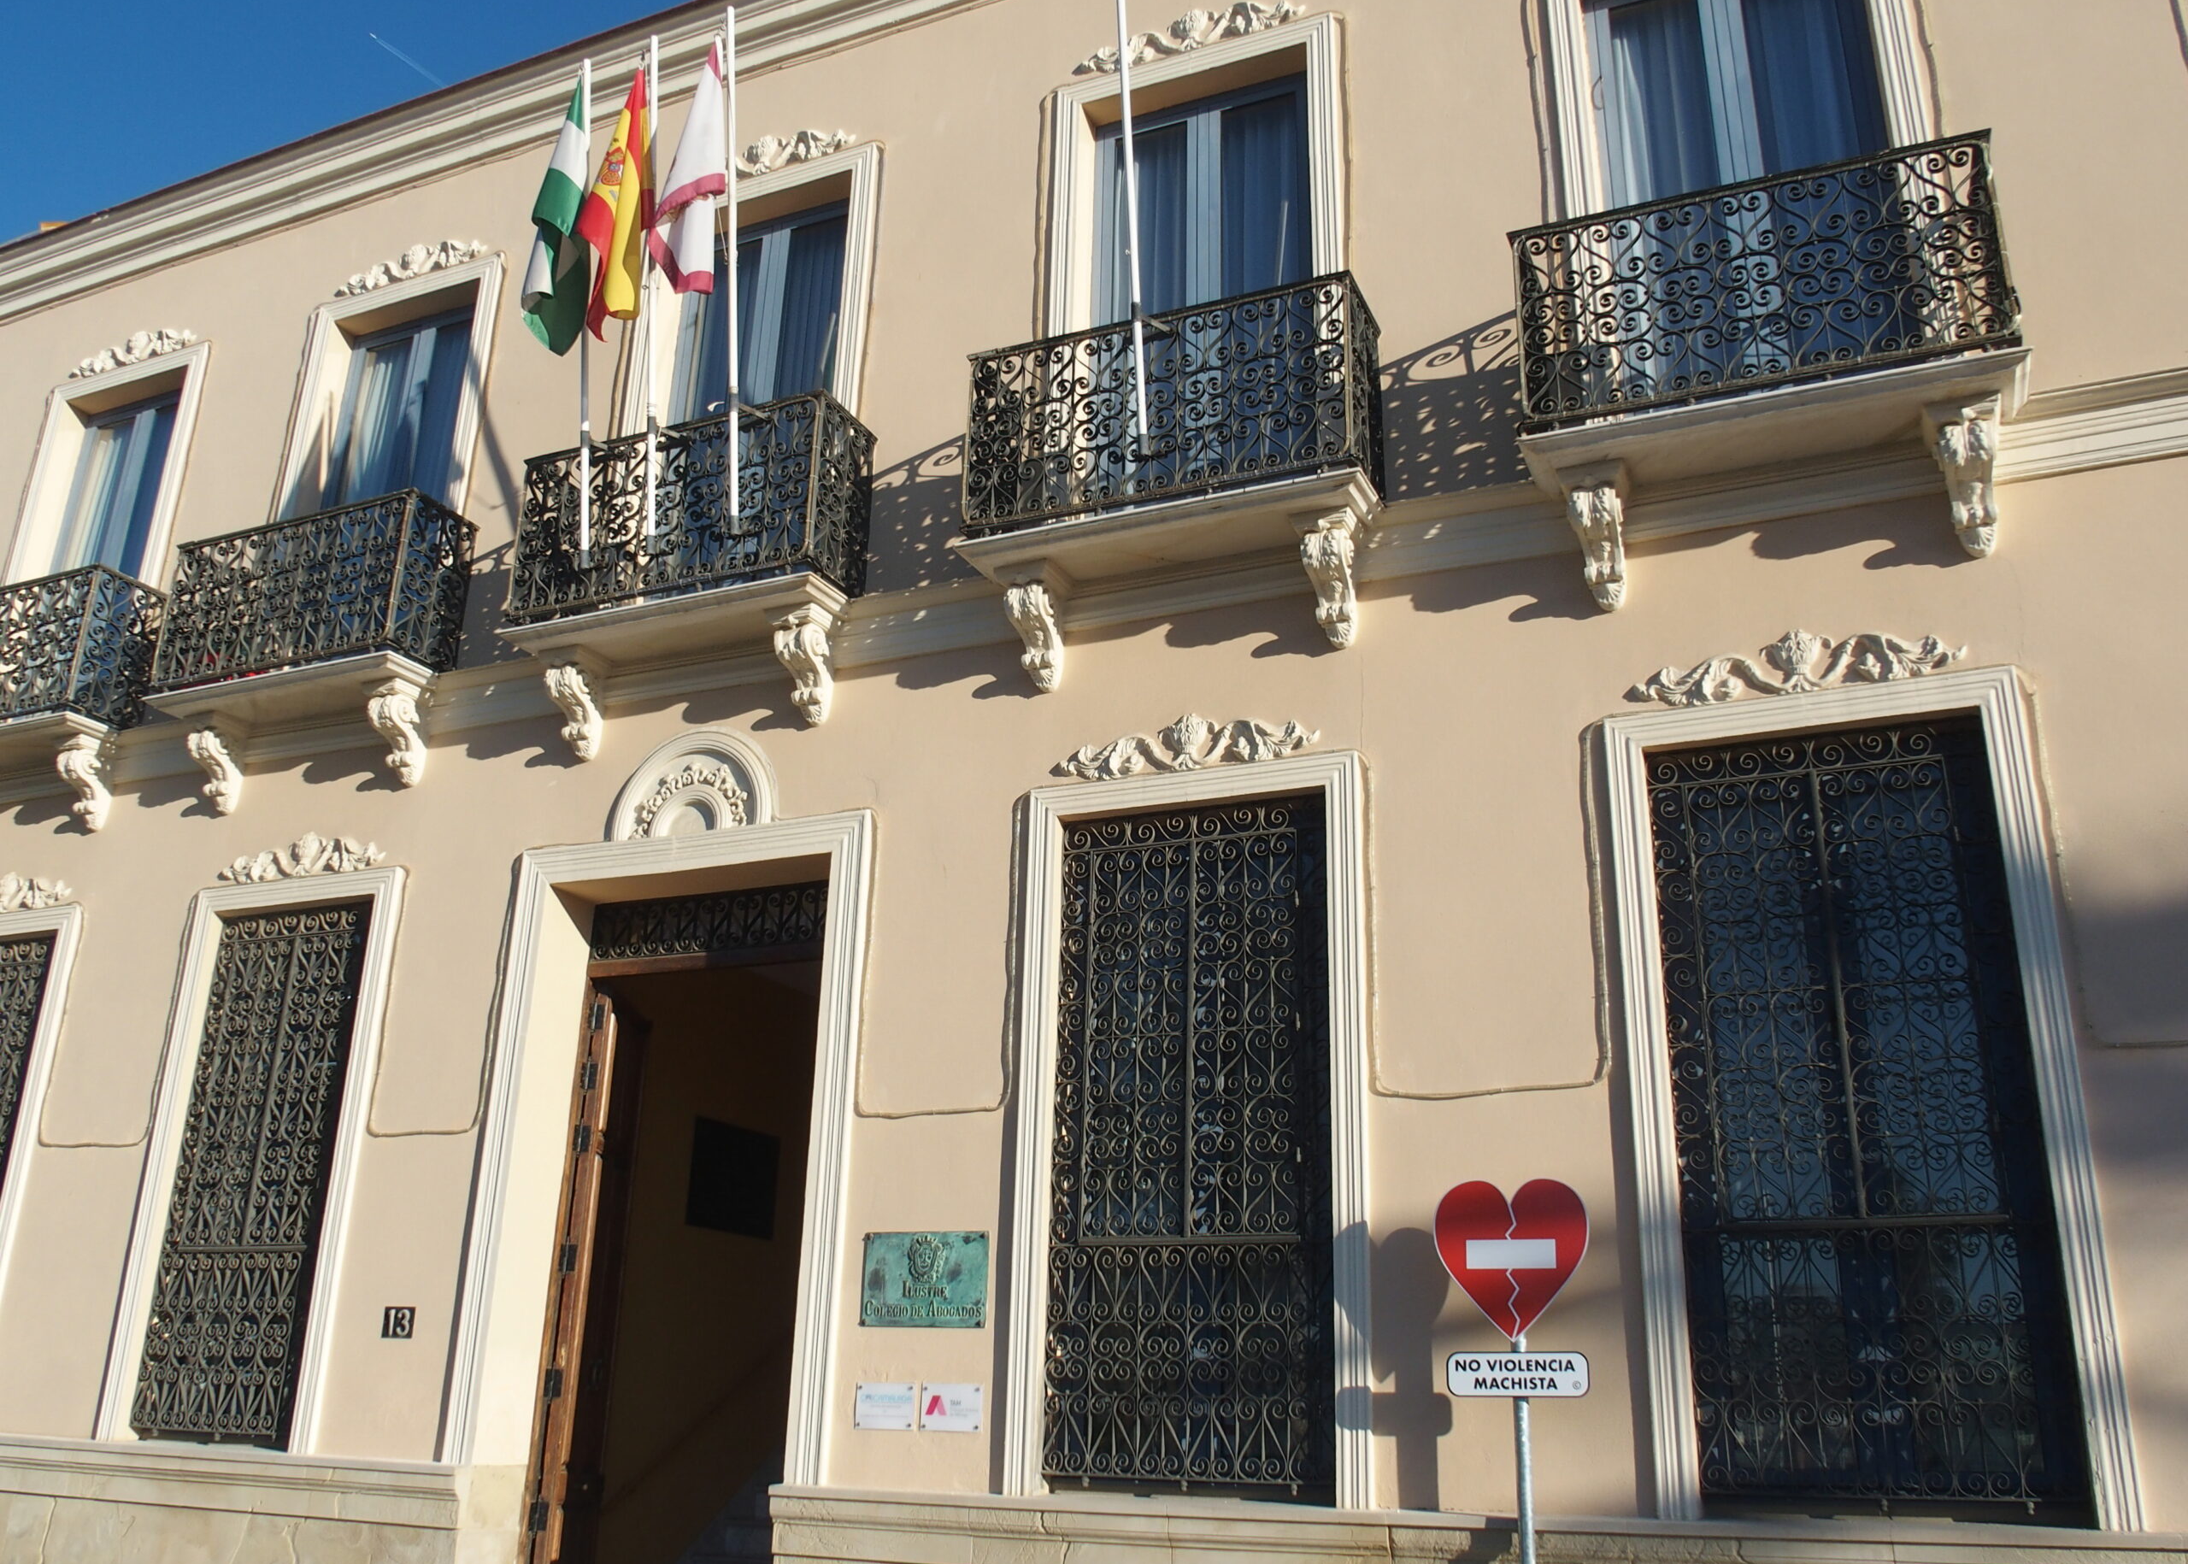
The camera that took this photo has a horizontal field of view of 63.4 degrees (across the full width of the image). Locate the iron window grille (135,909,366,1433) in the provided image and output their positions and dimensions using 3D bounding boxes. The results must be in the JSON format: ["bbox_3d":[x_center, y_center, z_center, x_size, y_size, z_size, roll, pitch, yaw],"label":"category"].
[{"bbox_3d":[-4.748,2.162,10.101,1.295,2.953,0.052,-7,-21,22],"label":"iron window grille"}]

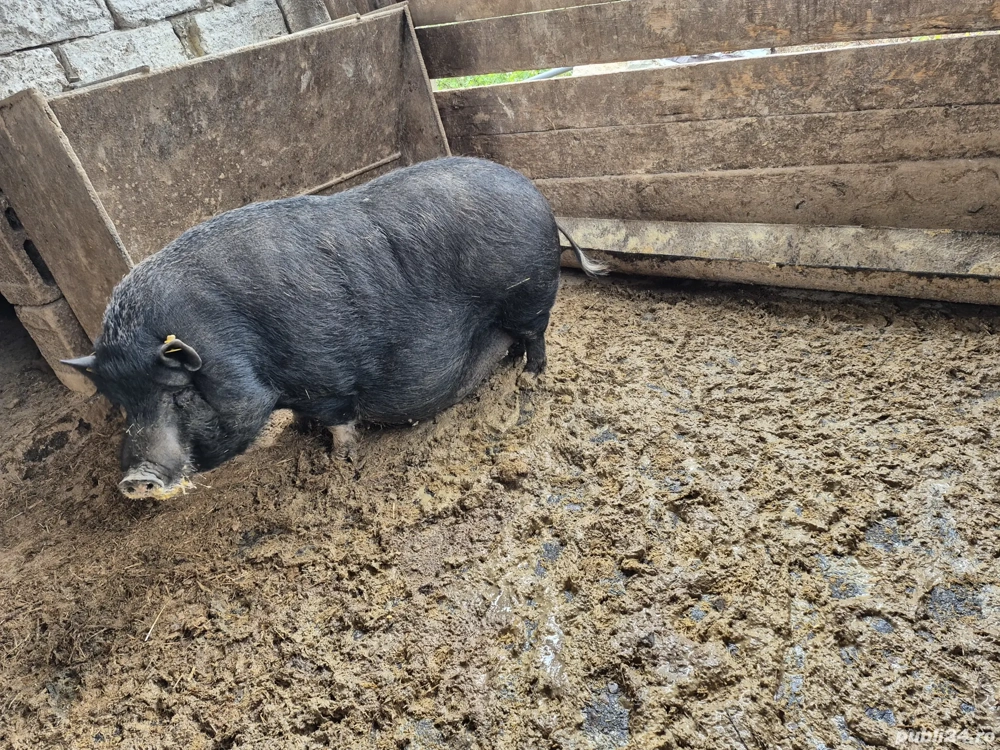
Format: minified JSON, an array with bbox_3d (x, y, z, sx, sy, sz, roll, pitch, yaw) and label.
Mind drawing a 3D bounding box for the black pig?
[{"bbox_3d":[-0.426,-0.159,1.866,1.360,0.670,0.550,-24,30,-17],"label":"black pig"}]

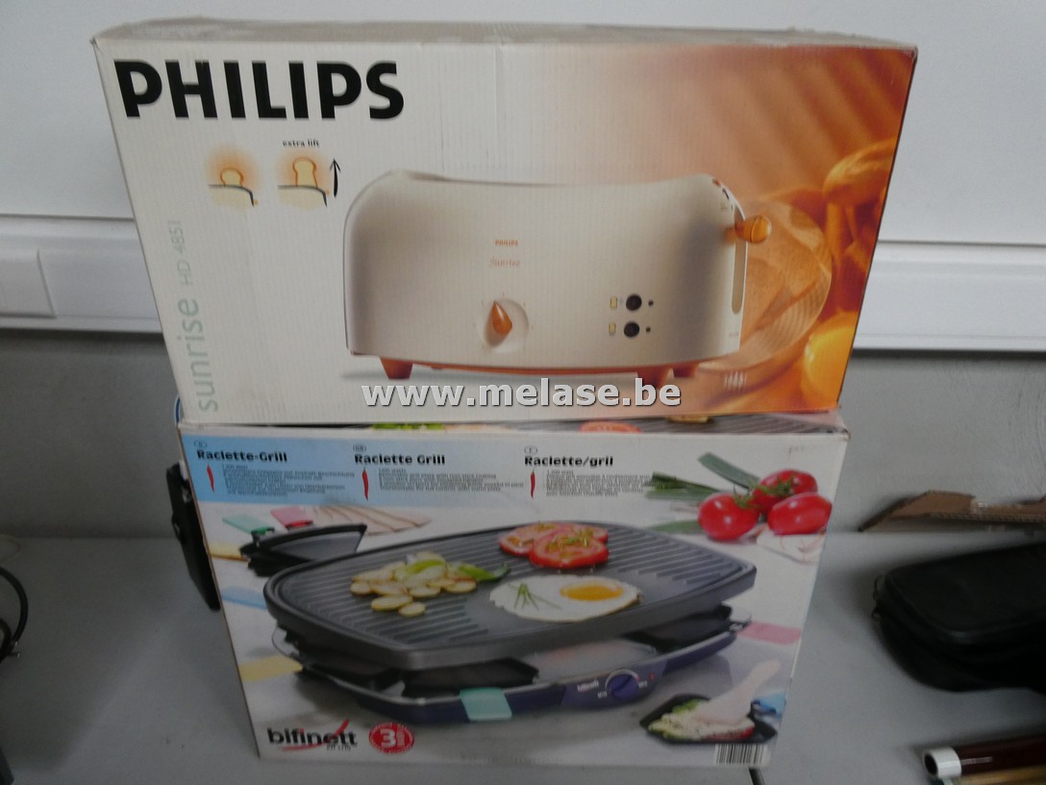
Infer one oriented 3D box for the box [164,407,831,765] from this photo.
[{"bbox_3d":[-0.006,0.133,0.588,0.420,0.314,0.140,1,27,1],"label":"box"}]

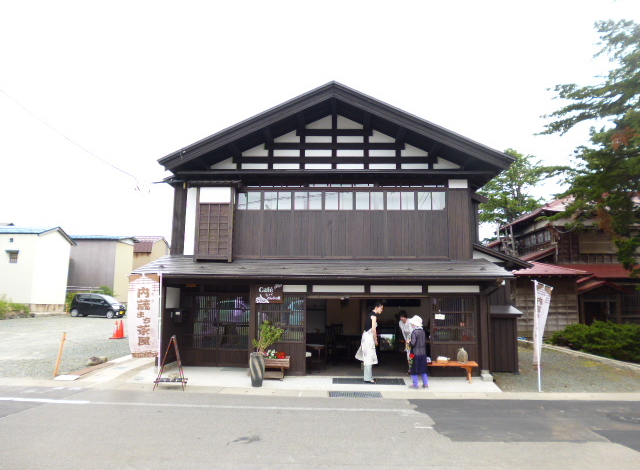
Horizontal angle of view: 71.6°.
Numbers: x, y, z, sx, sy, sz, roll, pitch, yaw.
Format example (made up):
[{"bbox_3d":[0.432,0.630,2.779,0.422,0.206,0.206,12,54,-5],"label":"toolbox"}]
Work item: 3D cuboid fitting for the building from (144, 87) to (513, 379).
[{"bbox_3d":[0.514,0.193,13.247,8.650,6.820,7.500,0,-8,2],"label":"building"}]

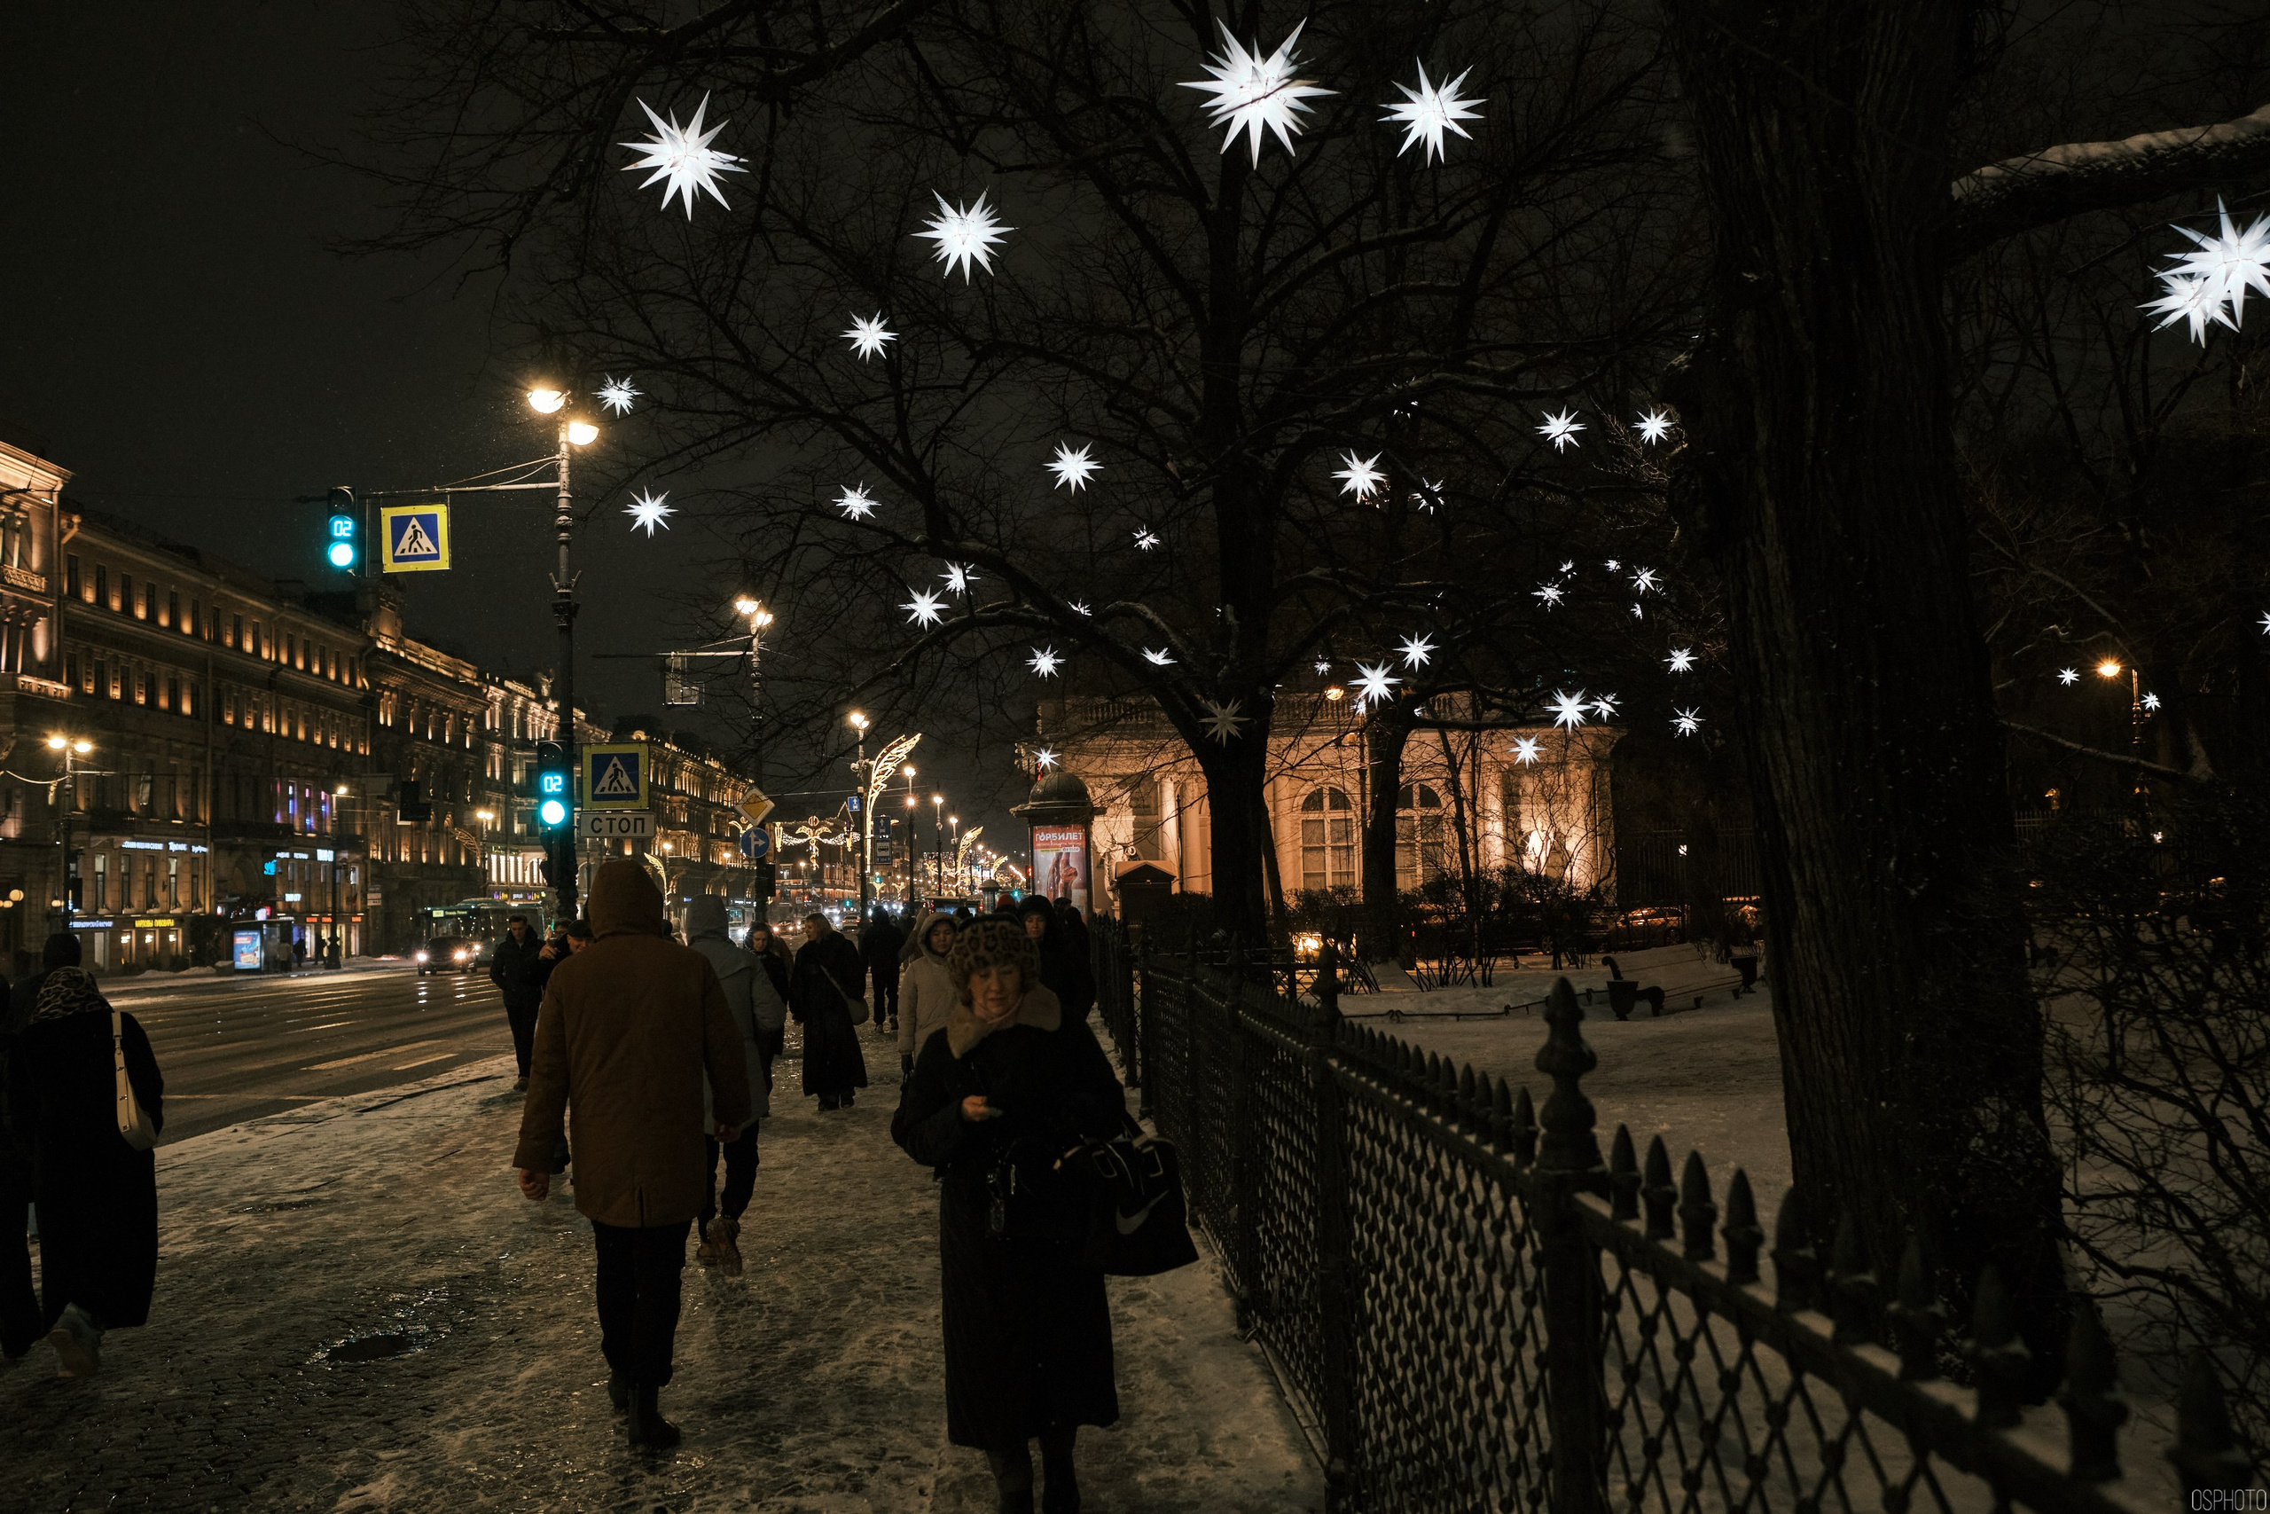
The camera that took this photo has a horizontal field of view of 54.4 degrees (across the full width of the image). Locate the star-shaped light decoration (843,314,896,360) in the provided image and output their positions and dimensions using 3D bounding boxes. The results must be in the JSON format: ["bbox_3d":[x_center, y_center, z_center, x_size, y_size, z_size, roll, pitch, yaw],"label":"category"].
[{"bbox_3d":[-3.665,-5.805,30.500,0.690,0.690,0.690,-1,-4,0],"label":"star-shaped light decoration"}]

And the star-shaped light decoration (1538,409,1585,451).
[{"bbox_3d":[6.185,-4.741,32.000,0.660,0.630,0.640,-2,-4,11],"label":"star-shaped light decoration"}]

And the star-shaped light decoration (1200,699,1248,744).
[{"bbox_3d":[1.258,-0.498,31.000,0.670,0.670,0.670,-1,-4,0],"label":"star-shaped light decoration"}]

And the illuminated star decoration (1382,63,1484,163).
[{"bbox_3d":[1.912,-4.139,14.200,0.660,0.630,0.640,-2,-4,8],"label":"illuminated star decoration"}]

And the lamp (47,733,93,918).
[{"bbox_3d":[-37.566,3.506,77.703,0.650,8.600,2.300,-1,-4,-2],"label":"lamp"}]

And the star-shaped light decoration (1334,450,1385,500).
[{"bbox_3d":[3.082,-3.844,30.200,0.690,0.690,0.690,-1,-4,0],"label":"star-shaped light decoration"}]

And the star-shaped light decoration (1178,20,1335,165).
[{"bbox_3d":[0.517,-2.827,9.400,0.660,0.630,0.640,-1,-4,3],"label":"star-shaped light decoration"}]

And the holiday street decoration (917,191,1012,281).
[{"bbox_3d":[-1.187,-3.612,15.300,0.660,0.630,0.640,-1,-4,-4],"label":"holiday street decoration"}]

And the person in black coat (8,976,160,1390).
[{"bbox_3d":[-4.108,1.584,8.683,0.540,1.560,0.480,-1,-4,0],"label":"person in black coat"}]

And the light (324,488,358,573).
[{"bbox_3d":[-9.689,-2.786,27.000,0.370,1.030,0.320,-1,-4,2],"label":"light"}]

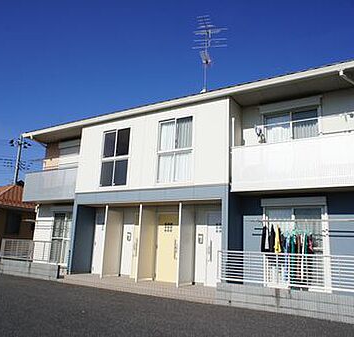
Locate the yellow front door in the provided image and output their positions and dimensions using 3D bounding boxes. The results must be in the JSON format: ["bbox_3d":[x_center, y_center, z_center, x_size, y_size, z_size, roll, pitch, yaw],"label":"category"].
[{"bbox_3d":[-0.204,2.460,10.515,0.850,2.096,0.070,-6,-14,33],"label":"yellow front door"}]

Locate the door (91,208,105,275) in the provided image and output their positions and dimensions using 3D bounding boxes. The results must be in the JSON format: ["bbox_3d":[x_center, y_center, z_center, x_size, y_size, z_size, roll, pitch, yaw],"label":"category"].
[{"bbox_3d":[-2.890,2.933,13.247,0.885,2.344,0.070,-6,-14,31],"label":"door"}]

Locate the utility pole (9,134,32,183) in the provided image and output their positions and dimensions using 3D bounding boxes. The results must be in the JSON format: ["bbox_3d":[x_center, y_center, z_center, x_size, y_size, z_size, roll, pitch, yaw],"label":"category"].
[{"bbox_3d":[-14.452,2.048,29.948,1.800,10.369,0.700,8,-13,-25],"label":"utility pole"}]

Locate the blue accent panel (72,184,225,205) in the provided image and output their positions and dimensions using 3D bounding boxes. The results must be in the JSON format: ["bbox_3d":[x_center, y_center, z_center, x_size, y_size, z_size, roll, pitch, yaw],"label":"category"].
[{"bbox_3d":[-1.081,0.865,10.389,5.856,0.400,0.150,-6,-14,33],"label":"blue accent panel"}]

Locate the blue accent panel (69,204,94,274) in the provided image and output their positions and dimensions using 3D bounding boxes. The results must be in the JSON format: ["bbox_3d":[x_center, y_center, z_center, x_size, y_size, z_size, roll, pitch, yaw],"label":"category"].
[{"bbox_3d":[-3.653,2.776,13.157,0.130,2.563,0.985,-6,-14,31],"label":"blue accent panel"}]

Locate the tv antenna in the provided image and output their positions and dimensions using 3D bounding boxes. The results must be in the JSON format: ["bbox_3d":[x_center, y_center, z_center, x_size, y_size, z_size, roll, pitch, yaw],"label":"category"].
[{"bbox_3d":[1.699,-5.545,16.944,1.700,3.694,1.500,0,-13,10],"label":"tv antenna"}]

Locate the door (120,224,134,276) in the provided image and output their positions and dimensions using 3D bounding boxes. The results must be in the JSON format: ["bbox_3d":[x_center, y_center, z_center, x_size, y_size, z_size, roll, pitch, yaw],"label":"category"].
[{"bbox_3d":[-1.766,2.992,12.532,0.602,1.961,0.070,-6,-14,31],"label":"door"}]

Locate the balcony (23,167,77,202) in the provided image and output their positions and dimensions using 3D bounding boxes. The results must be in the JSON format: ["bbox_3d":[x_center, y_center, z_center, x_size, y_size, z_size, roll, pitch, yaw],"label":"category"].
[{"bbox_3d":[-4.619,0.735,13.264,3.120,1.160,0.980,-6,-14,33],"label":"balcony"}]

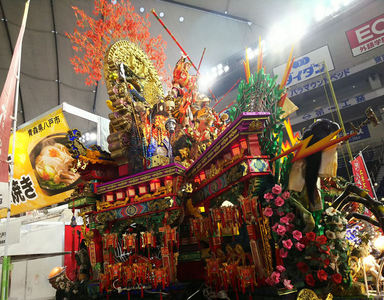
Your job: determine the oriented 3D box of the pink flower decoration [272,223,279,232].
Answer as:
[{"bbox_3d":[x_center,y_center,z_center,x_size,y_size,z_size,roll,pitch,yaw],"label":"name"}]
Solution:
[{"bbox_3d":[1.119,1.030,4.120,0.118,0.115,0.100,-12,-16,8],"label":"pink flower decoration"}]

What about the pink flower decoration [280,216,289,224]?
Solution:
[{"bbox_3d":[1.214,0.922,4.080,0.118,0.110,0.100,-12,-16,8],"label":"pink flower decoration"}]

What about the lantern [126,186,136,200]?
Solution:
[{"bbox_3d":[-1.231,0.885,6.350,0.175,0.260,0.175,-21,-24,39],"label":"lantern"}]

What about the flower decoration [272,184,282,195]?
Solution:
[{"bbox_3d":[1.115,0.516,4.080,0.122,0.125,0.100,-12,-16,8],"label":"flower decoration"}]

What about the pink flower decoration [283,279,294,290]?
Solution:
[{"bbox_3d":[0.928,1.293,3.000,0.105,0.105,0.075,-10,-19,13],"label":"pink flower decoration"}]

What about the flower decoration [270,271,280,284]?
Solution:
[{"bbox_3d":[0.816,1.246,3.050,0.095,0.115,0.075,-9,-19,11],"label":"flower decoration"}]

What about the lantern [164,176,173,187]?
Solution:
[{"bbox_3d":[-0.429,0.575,5.700,0.155,0.200,0.155,-21,-24,39],"label":"lantern"}]

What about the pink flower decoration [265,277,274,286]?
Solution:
[{"bbox_3d":[1.006,1.707,4.050,0.118,0.115,0.100,-12,-16,8],"label":"pink flower decoration"}]

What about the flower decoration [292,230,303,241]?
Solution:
[{"bbox_3d":[1.048,0.850,3.100,0.095,0.097,0.070,-11,-19,16],"label":"flower decoration"}]

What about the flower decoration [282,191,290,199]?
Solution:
[{"bbox_3d":[1.000,0.471,3.300,0.085,0.085,0.065,-11,-19,15],"label":"flower decoration"}]

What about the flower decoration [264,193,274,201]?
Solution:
[{"bbox_3d":[0.807,0.484,3.250,0.100,0.085,0.070,-10,-19,12],"label":"flower decoration"}]

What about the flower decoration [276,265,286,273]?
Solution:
[{"bbox_3d":[1.162,1.538,4.050,0.118,0.100,0.095,-12,-16,8],"label":"flower decoration"}]

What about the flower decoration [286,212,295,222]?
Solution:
[{"bbox_3d":[1.042,0.714,3.300,0.085,0.095,0.065,-11,-19,15],"label":"flower decoration"}]

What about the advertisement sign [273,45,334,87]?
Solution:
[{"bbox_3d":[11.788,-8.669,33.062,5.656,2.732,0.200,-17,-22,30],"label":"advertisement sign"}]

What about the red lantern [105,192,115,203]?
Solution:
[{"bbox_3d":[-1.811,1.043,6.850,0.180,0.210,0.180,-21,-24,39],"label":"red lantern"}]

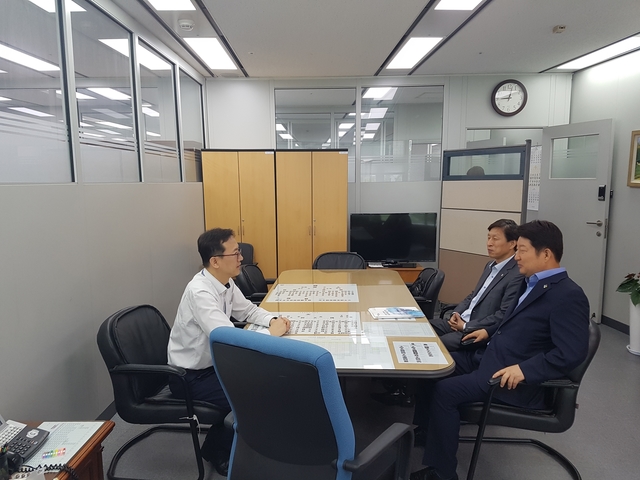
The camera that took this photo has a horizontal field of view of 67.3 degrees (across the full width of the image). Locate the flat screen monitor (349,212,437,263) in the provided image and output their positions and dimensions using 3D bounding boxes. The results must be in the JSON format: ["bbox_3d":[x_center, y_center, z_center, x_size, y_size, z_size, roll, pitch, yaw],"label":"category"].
[{"bbox_3d":[0.803,-0.030,5.306,0.980,0.570,0.070,0,8,1],"label":"flat screen monitor"}]

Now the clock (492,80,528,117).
[{"bbox_3d":[2.155,-1.612,5.457,0.410,0.410,0.050,0,8,2],"label":"clock"}]

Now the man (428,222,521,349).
[{"bbox_3d":[1.030,0.497,3.076,0.720,1.270,0.560,-2,8,-10],"label":"man"}]

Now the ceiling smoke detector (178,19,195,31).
[{"bbox_3d":[-0.929,-1.498,3.347,0.110,0.055,0.110,-1,8,-1],"label":"ceiling smoke detector"}]

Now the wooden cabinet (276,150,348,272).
[{"bbox_3d":[-0.077,-0.137,5.509,0.776,1.762,0.400,-1,8,-1],"label":"wooden cabinet"}]

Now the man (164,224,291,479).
[{"bbox_3d":[-0.461,0.573,2.578,0.680,1.270,0.550,1,8,10],"label":"man"}]

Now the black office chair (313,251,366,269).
[{"bbox_3d":[0.180,0.543,4.397,0.580,0.840,0.630,0,8,2],"label":"black office chair"}]

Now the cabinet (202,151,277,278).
[{"bbox_3d":[-0.872,-0.104,5.552,0.800,1.830,0.400,0,8,2],"label":"cabinet"}]

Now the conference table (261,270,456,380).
[{"bbox_3d":[0.114,0.754,2.996,0.967,0.730,1.997,0,8,2],"label":"conference table"}]

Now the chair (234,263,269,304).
[{"bbox_3d":[-0.378,0.606,3.952,0.620,0.840,0.580,1,8,12],"label":"chair"}]

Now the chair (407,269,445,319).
[{"bbox_3d":[0.686,0.625,3.762,0.620,0.840,0.580,-1,8,-3],"label":"chair"}]

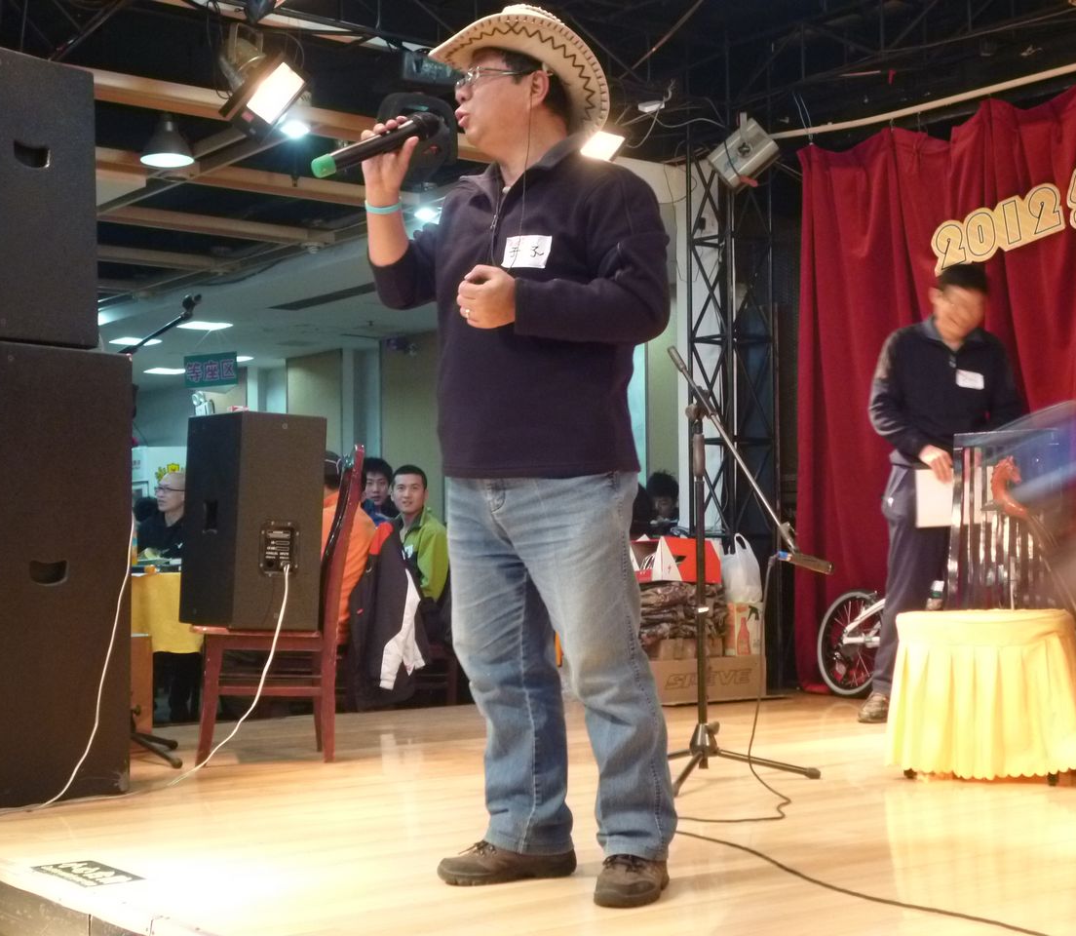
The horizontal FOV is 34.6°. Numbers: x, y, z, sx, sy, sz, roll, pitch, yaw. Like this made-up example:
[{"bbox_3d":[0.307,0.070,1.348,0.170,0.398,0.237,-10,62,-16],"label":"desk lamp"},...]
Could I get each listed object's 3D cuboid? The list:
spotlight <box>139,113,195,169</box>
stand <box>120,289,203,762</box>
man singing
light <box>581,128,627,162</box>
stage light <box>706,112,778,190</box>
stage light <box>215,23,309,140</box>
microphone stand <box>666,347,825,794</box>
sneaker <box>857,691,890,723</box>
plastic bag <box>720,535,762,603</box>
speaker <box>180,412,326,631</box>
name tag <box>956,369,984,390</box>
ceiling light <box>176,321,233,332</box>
[{"bbox_3d":[-1.715,-1.517,8.000,0.255,0.220,0.255,0,-2,0],"label":"spotlight"},{"bbox_3d":[-1.365,0.188,5.617,0.580,1.504,0.520,0,-2,0],"label":"stand"},{"bbox_3d":[-0.036,-0.045,3.524,0.590,1.813,0.520,-2,-3,41],"label":"man singing"},{"bbox_3d":[0.273,-1.452,7.750,0.250,0.160,0.200,0,-42,-45],"label":"light"},{"bbox_3d":[0.941,-1.435,7.900,0.260,0.210,0.260,-40,9,0],"label":"stage light"},{"bbox_3d":[-0.959,-1.325,5.900,0.310,0.330,0.250,43,14,30],"label":"stage light"},{"bbox_3d":[0.563,0.279,5.073,0.610,1.269,0.580,0,-2,0],"label":"microphone stand"},{"bbox_3d":[1.331,0.925,6.740,0.105,0.110,0.290,-2,-3,25],"label":"sneaker"},{"bbox_3d":[0.926,0.460,7.880,0.190,0.310,0.150,0,-3,-18],"label":"plastic bag"},{"bbox_3d":[-0.912,0.181,5.749,0.435,0.690,0.410,4,-3,-24],"label":"speaker"},{"bbox_3d":[1.589,-0.324,6.360,0.100,0.062,0.008,8,7,5],"label":"name tag"},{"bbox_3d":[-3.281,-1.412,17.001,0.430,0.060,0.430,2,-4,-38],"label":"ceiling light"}]

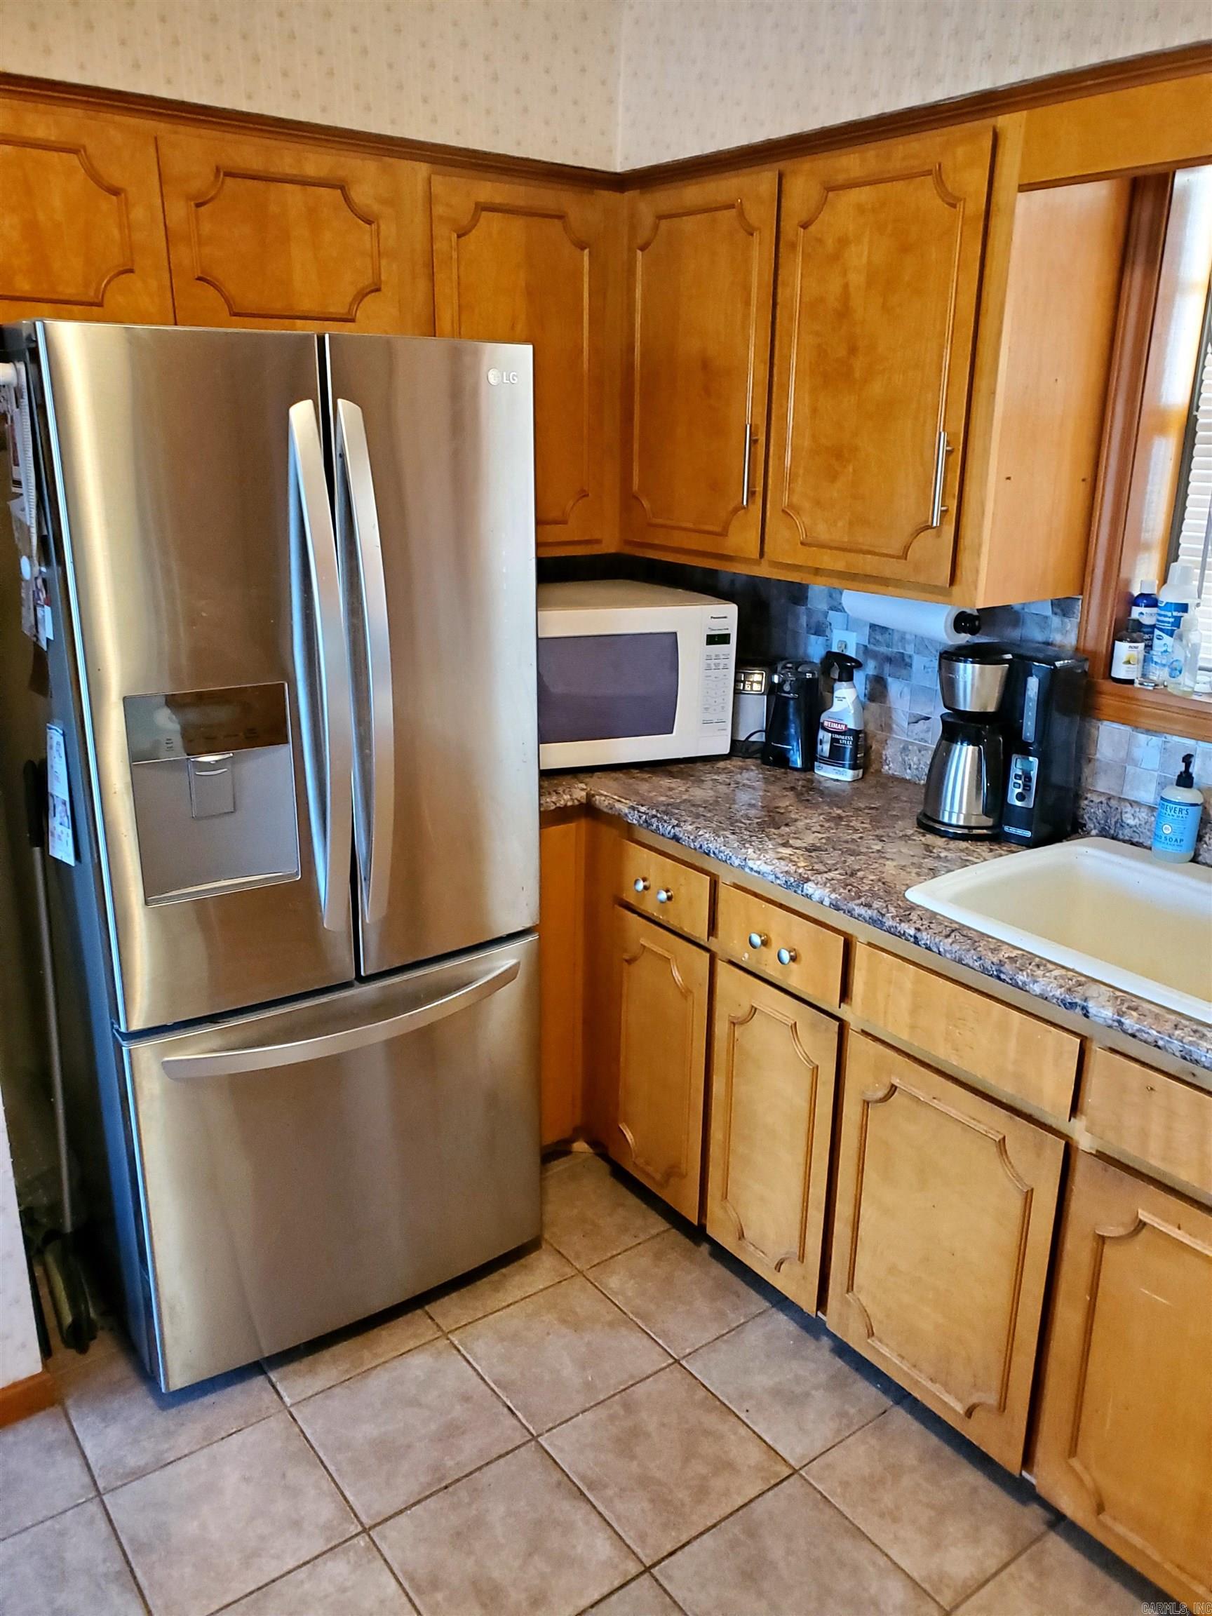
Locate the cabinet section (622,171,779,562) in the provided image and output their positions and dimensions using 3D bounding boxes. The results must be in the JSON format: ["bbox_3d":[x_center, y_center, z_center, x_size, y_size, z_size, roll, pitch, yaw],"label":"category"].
[{"bbox_3d":[0.311,-0.895,2.545,0.335,0.690,0.441,-12,21,-35],"label":"cabinet section"}]

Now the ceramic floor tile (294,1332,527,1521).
[{"bbox_3d":[-0.333,1.056,2.081,0.302,0.010,0.302,-12,22,-35],"label":"ceramic floor tile"}]

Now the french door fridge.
[{"bbox_3d":[-0.626,0.048,2.320,0.755,1.760,0.790,-10,21,-31],"label":"french door fridge"}]

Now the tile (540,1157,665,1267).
[{"bbox_3d":[-0.035,0.875,2.659,0.271,0.010,0.302,-12,22,-35],"label":"tile"}]

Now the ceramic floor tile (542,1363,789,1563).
[{"bbox_3d":[0.098,1.080,2.022,0.302,0.010,0.302,-12,22,-35],"label":"ceramic floor tile"}]

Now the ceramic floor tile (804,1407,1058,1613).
[{"bbox_3d":[0.516,1.107,1.954,0.271,0.010,0.302,-12,22,-35],"label":"ceramic floor tile"}]

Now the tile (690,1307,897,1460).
[{"bbox_3d":[0.333,1.029,2.189,0.271,0.010,0.302,-12,22,-35],"label":"tile"}]

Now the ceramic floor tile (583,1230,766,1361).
[{"bbox_3d":[0.149,0.952,2.424,0.271,0.010,0.302,-12,22,-35],"label":"ceramic floor tile"}]

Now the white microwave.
[{"bbox_3d":[-0.082,-0.307,2.762,0.575,0.340,0.460,-8,20,-26],"label":"white microwave"}]

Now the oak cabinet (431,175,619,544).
[{"bbox_3d":[-0.243,-0.913,2.591,0.441,0.716,0.310,-13,22,-36],"label":"oak cabinet"}]

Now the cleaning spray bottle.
[{"bbox_3d":[0.503,-0.199,2.571,0.055,0.264,0.107,-13,22,-36],"label":"cleaning spray bottle"}]

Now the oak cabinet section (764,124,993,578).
[{"bbox_3d":[0.581,-0.782,2.199,0.335,0.690,0.451,-12,21,-35],"label":"oak cabinet section"}]

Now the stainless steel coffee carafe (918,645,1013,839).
[{"bbox_3d":[0.669,-0.123,2.237,0.160,0.325,0.170,-5,19,-17],"label":"stainless steel coffee carafe"}]

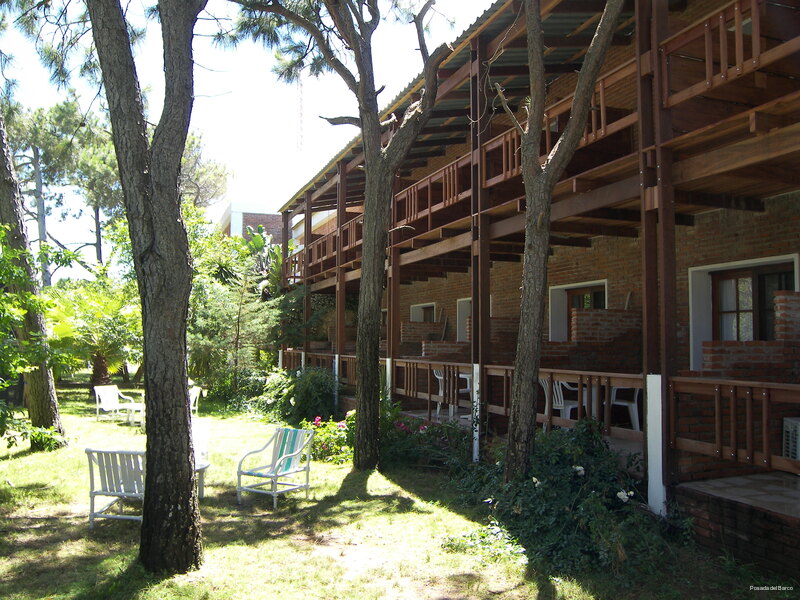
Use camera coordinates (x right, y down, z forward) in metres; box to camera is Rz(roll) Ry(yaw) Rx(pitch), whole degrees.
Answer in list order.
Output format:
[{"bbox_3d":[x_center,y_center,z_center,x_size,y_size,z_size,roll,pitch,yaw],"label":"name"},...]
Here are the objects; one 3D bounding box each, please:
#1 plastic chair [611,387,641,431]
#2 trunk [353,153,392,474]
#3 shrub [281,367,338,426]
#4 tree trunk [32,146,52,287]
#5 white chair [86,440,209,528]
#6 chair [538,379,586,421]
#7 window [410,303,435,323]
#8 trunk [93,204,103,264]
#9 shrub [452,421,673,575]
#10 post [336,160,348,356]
[{"bbox_3d":[3.148,1.473,8.977,0.560,0.820,0.570,-1,-4,15],"label":"plastic chair"},{"bbox_3d":[-0.396,0.187,9.312,0.518,4.464,0.420,0,-4,-2],"label":"trunk"},{"bbox_3d":[-2.001,2.110,14.308,1.282,1.273,1.200,1,-4,-8],"label":"shrub"},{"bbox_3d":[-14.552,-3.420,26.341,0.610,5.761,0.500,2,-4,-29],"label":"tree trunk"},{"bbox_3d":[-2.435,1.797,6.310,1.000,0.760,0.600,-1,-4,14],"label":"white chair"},{"bbox_3d":[2.288,1.475,9.073,0.560,0.820,0.570,2,-4,-28],"label":"chair"},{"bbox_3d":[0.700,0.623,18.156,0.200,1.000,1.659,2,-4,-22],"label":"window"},{"bbox_3d":[-15.114,-3.277,32.331,0.450,3.025,0.380,2,-4,-25],"label":"trunk"},{"bbox_3d":[1.419,1.645,6.023,1.200,0.970,2.100,2,-4,-22],"label":"shrub"},{"bbox_3d":[-1.390,-1.058,15.884,0.170,4.868,0.300,2,-4,-22],"label":"post"}]

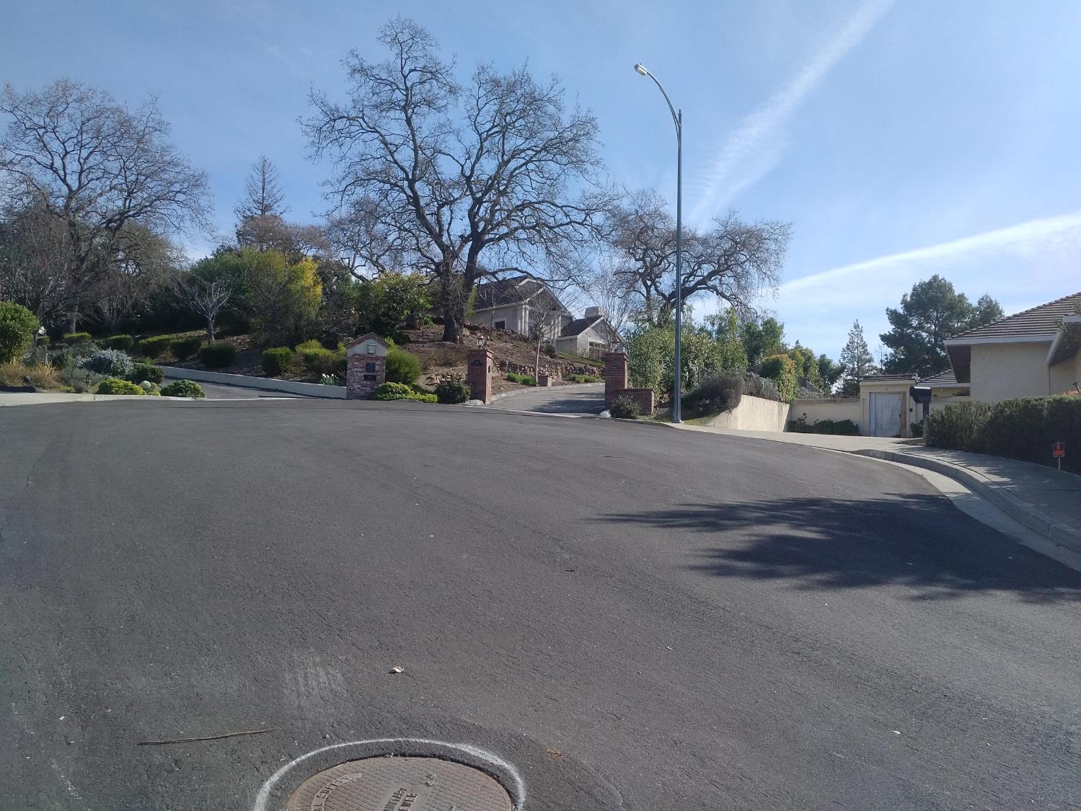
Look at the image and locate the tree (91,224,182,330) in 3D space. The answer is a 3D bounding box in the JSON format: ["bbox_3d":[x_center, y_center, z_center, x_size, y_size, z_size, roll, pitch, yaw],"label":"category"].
[{"bbox_3d":[-18.727,-5.836,39.000,4.060,5.090,4.000,1,0,0],"label":"tree"}]

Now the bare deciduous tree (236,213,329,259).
[{"bbox_3d":[-15.960,-8.172,52.000,5.700,7.400,5.400,1,-1,0],"label":"bare deciduous tree"}]

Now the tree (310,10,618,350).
[{"bbox_3d":[-3.748,-10.137,38.000,13.600,14.400,12.500,1,-1,0],"label":"tree"}]

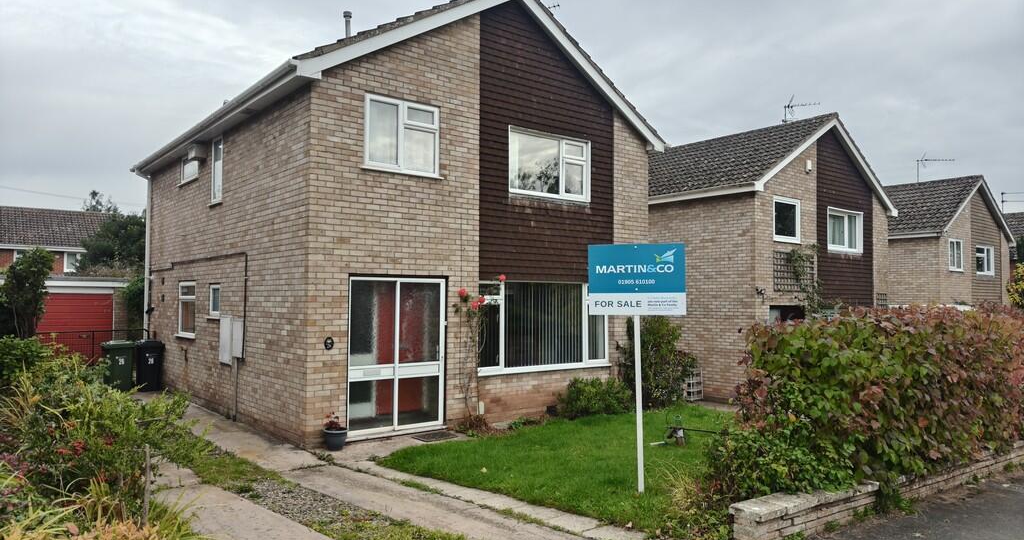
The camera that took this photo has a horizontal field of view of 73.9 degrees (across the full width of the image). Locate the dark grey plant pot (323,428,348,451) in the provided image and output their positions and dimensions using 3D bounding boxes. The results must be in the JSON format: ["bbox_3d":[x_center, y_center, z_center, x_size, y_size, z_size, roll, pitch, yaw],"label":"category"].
[{"bbox_3d":[-2.173,2.101,8.400,0.300,0.235,0.300,0,-2,0],"label":"dark grey plant pot"}]

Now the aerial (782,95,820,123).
[{"bbox_3d":[7.480,-4.166,17.550,0.900,0.740,0.420,-1,-2,17],"label":"aerial"}]

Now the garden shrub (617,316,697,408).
[{"bbox_3d":[2.634,1.609,12.402,1.400,1.680,1.250,2,-3,-39],"label":"garden shrub"}]

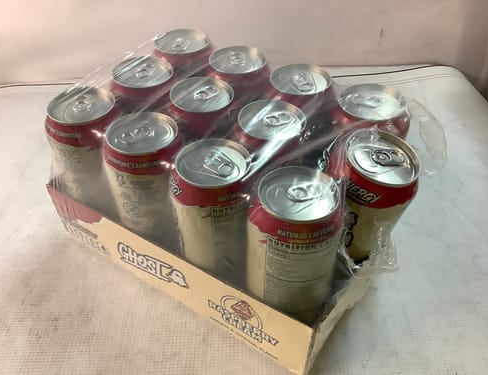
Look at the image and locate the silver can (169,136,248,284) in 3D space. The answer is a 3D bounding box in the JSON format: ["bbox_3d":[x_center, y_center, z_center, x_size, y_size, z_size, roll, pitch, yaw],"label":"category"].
[{"bbox_3d":[-0.021,0.038,0.372,0.067,0.157,0.067,0,44,0],"label":"silver can"}]

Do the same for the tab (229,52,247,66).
[{"bbox_3d":[-0.006,-0.122,0.424,0.016,0.003,0.024,-4,45,-4],"label":"tab"}]

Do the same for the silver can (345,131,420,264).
[{"bbox_3d":[0.098,0.022,0.391,0.067,0.157,0.067,2,55,-2],"label":"silver can"}]

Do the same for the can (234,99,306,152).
[{"bbox_3d":[0.023,0.002,0.408,0.067,0.157,0.067,0,44,0],"label":"can"}]

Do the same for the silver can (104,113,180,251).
[{"bbox_3d":[-0.077,0.015,0.396,0.067,0.157,0.067,0,44,0],"label":"silver can"}]

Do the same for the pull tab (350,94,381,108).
[{"bbox_3d":[0.102,-0.072,0.373,0.025,0.003,0.016,10,45,11],"label":"pull tab"}]

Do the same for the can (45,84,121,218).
[{"bbox_3d":[-0.133,-0.011,0.422,0.067,0.157,0.067,0,44,0],"label":"can"}]

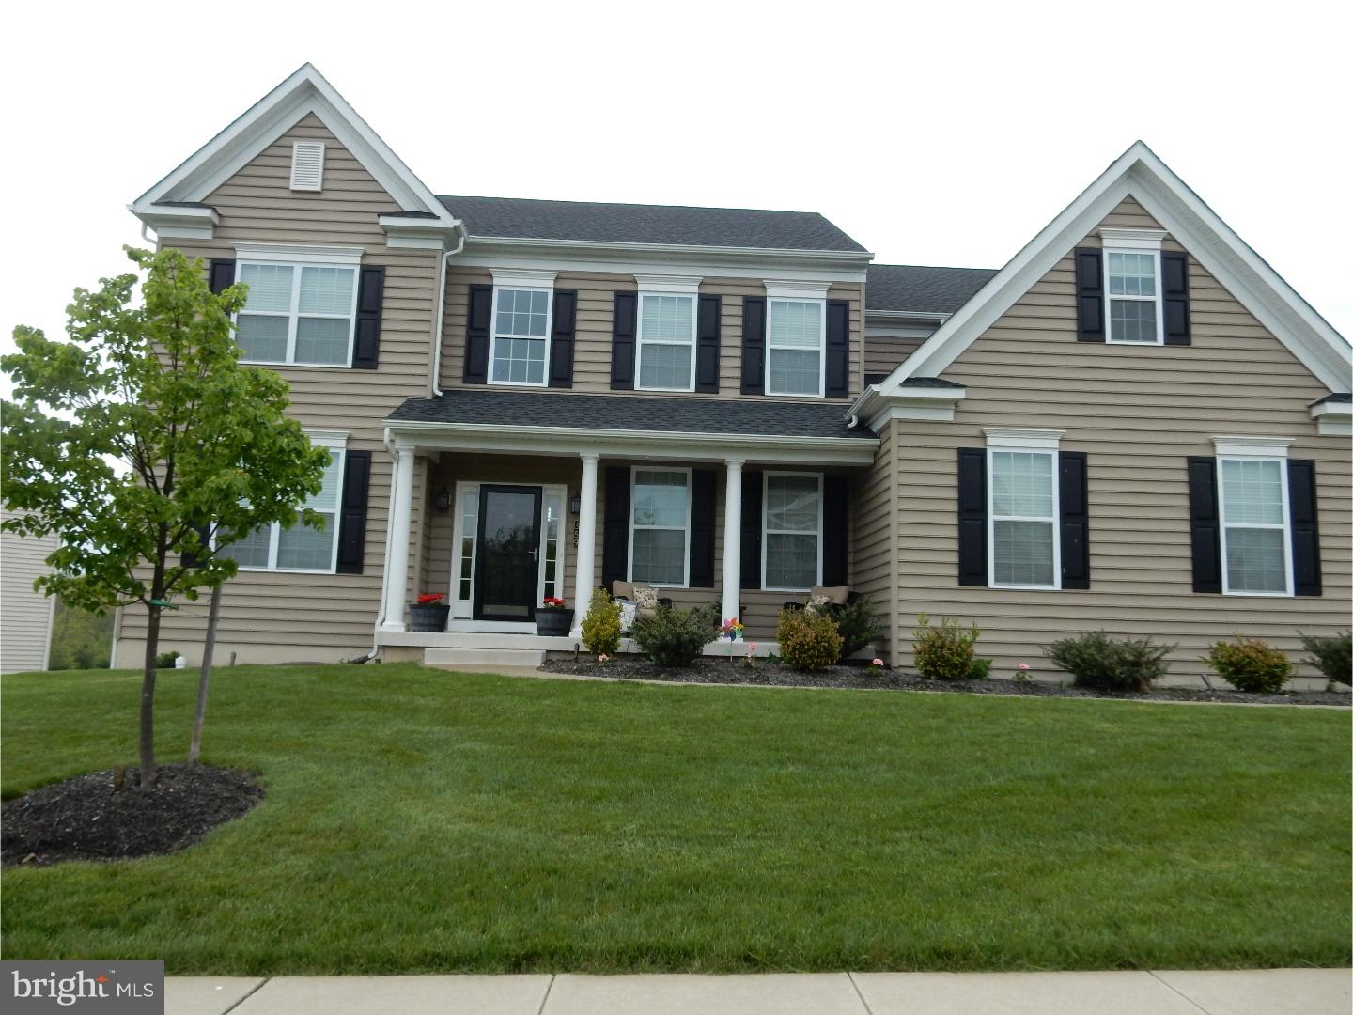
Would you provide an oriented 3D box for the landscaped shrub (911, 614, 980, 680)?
[{"bbox_3d":[3.355,1.750,12.273,0.810,0.830,0.740,2,-8,-1],"label":"landscaped shrub"}]

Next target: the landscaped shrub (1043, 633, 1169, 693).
[{"bbox_3d":[5.369,1.926,12.154,1.620,0.750,1.200,2,-8,-1],"label":"landscaped shrub"}]

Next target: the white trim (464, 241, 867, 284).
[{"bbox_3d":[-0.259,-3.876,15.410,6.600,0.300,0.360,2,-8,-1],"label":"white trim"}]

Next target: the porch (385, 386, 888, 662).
[{"bbox_3d":[-0.659,0.232,14.258,6.960,4.150,1.810,2,-8,-1],"label":"porch"}]

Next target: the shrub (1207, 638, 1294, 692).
[{"bbox_3d":[7.211,1.977,12.273,1.070,0.700,0.950,2,-8,-1],"label":"shrub"}]

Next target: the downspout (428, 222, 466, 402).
[{"bbox_3d":[-3.515,-2.987,15.130,0.360,2.590,0.140,2,-8,-1],"label":"downspout"}]

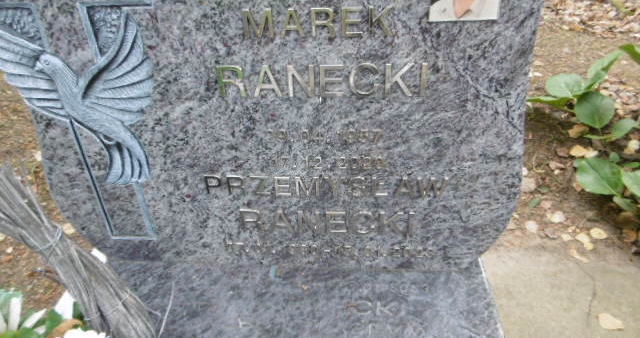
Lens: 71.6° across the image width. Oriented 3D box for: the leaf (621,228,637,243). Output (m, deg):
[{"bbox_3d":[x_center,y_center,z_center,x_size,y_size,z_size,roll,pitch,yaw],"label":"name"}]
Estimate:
[{"bbox_3d":[0.886,0.191,1.273,0.045,0.020,0.052,26,41,35],"label":"leaf"}]

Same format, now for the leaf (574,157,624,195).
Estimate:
[{"bbox_3d":[0.990,0.025,1.571,0.143,0.040,0.166,0,51,18],"label":"leaf"}]

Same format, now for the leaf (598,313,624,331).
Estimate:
[{"bbox_3d":[0.754,0.396,1.153,0.058,0.010,0.050,0,33,5],"label":"leaf"}]

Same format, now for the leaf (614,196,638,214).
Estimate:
[{"bbox_3d":[1.027,0.116,1.490,0.037,0.020,0.075,-36,48,-13],"label":"leaf"}]

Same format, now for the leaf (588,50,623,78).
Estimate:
[{"bbox_3d":[1.180,-0.433,1.840,0.180,0.040,0.085,-36,30,-6],"label":"leaf"}]

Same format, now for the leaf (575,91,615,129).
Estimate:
[{"bbox_3d":[1.064,-0.227,1.720,0.145,0.145,0.035,8,-7,28],"label":"leaf"}]

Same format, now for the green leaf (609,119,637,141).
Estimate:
[{"bbox_3d":[1.253,-0.163,1.840,0.136,0.030,0.059,-42,52,-12],"label":"green leaf"}]

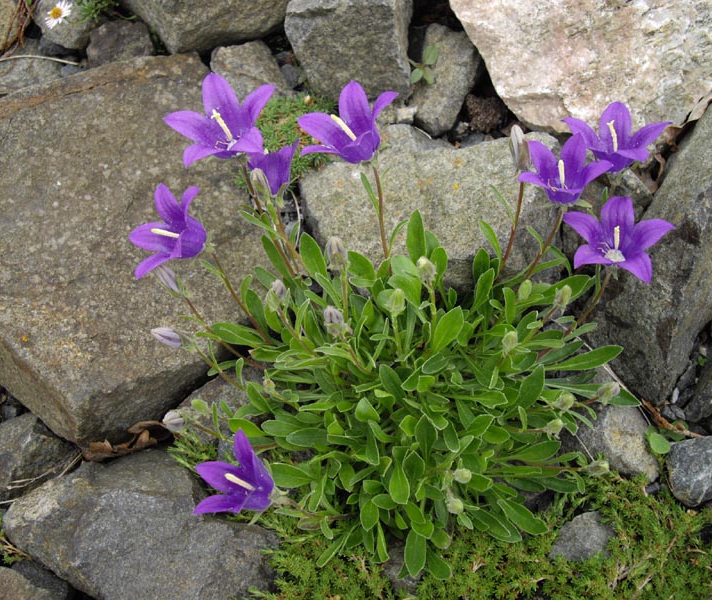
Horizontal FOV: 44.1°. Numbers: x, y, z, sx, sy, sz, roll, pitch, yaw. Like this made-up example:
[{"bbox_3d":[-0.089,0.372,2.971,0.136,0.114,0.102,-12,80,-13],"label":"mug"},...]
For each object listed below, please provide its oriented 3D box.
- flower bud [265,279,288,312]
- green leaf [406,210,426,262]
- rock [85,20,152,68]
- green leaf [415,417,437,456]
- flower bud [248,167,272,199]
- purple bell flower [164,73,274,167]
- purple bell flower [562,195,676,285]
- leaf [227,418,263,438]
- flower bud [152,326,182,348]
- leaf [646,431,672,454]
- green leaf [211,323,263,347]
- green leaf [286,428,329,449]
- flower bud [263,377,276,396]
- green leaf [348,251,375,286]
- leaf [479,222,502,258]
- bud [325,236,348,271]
[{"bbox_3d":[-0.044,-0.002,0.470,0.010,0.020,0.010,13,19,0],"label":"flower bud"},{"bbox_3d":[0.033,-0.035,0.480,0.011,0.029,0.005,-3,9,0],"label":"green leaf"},{"bbox_3d":[-0.176,-0.192,0.658,0.050,0.034,0.038,0,46,0],"label":"rock"},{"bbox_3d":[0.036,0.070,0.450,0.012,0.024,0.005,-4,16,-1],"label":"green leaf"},{"bbox_3d":[-0.048,-0.059,0.442,0.010,0.018,0.010,-8,31,9],"label":"flower bud"},{"bbox_3d":[-0.068,-0.089,0.432,0.053,0.029,0.048,-18,54,7],"label":"purple bell flower"},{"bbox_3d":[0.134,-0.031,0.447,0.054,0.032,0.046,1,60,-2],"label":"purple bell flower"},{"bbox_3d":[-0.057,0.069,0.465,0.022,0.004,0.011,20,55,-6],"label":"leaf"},{"bbox_3d":[-0.098,0.019,0.456,0.017,0.009,0.009,21,60,-12],"label":"flower bud"},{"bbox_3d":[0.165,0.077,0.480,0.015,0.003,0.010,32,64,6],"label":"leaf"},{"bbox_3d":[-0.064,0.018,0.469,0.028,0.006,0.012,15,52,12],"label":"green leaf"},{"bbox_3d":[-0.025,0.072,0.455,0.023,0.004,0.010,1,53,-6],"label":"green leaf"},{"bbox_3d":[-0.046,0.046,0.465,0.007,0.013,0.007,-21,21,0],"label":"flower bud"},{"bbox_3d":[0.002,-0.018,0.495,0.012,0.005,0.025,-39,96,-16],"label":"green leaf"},{"bbox_3d":[0.072,-0.032,0.470,0.007,0.024,0.006,-37,22,-20],"label":"leaf"},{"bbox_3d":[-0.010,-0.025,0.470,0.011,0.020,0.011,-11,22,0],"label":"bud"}]

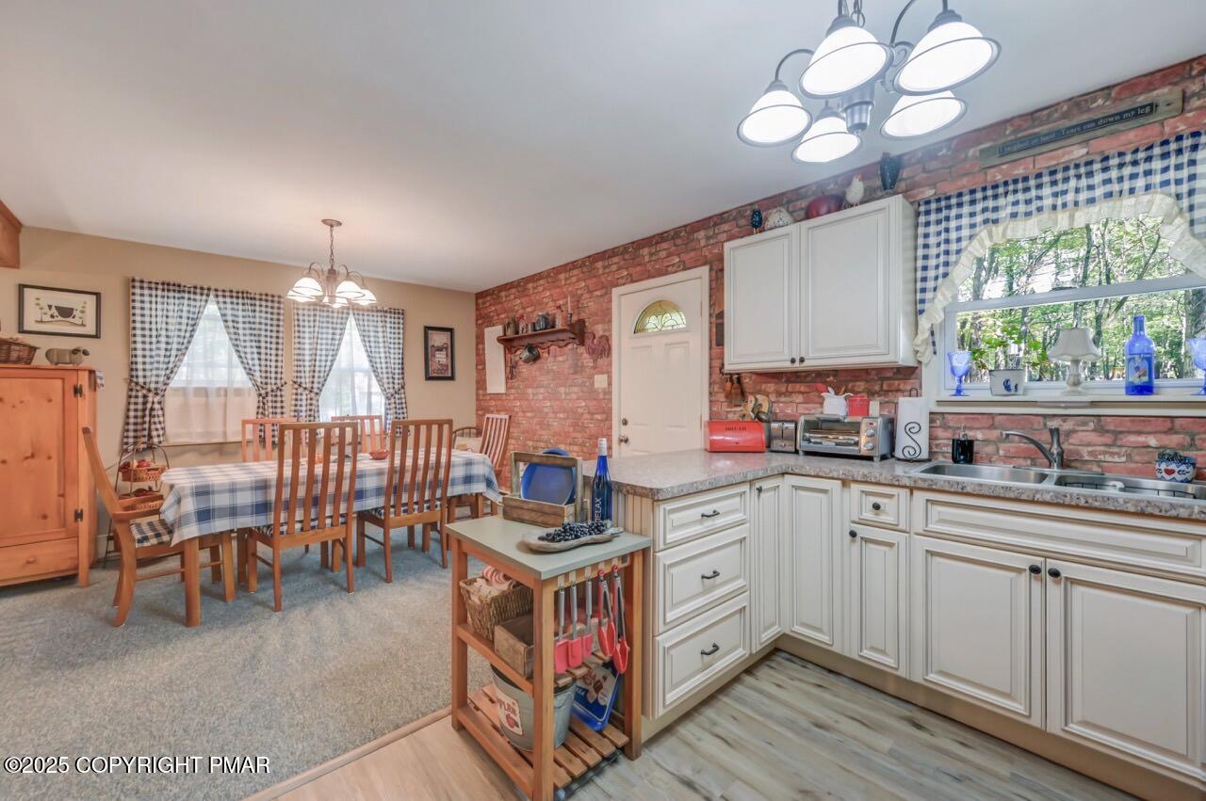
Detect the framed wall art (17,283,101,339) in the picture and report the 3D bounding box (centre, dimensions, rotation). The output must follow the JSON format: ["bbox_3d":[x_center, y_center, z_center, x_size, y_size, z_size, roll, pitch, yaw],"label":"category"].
[{"bbox_3d":[-4.027,-0.655,3.486,0.400,0.350,0.025,-1,1,-42],"label":"framed wall art"}]

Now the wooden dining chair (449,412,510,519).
[{"bbox_3d":[-1.122,0.649,3.891,0.600,1.050,0.520,-1,1,-42],"label":"wooden dining chair"}]

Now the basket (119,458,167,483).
[{"bbox_3d":[-3.413,0.507,3.477,0.200,0.155,0.215,1,1,30],"label":"basket"}]

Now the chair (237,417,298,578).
[{"bbox_3d":[-2.393,0.670,3.482,0.520,1.080,0.580,0,0,-43],"label":"chair"}]

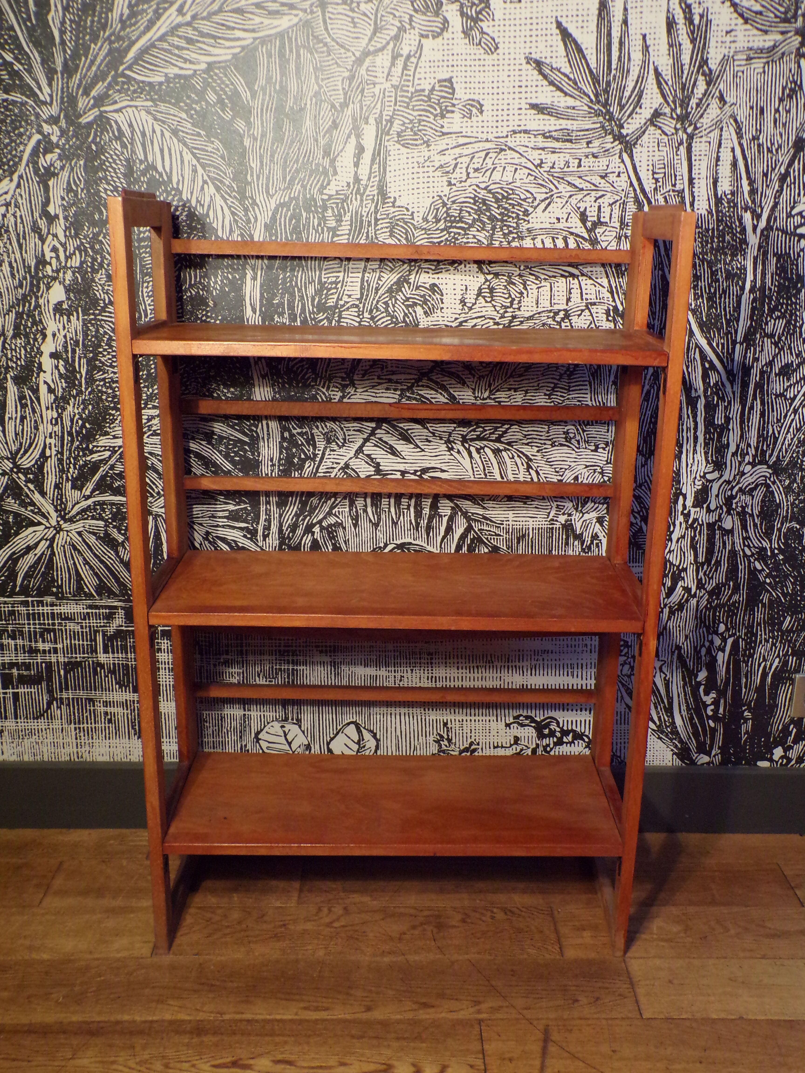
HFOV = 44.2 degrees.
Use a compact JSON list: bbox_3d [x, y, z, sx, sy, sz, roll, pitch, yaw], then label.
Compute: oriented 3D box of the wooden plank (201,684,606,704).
[{"bbox_3d":[-0.011,0.263,1.660,0.670,0.019,0.012,1,17,-1],"label":"wooden plank"}]

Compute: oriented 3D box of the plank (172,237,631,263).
[{"bbox_3d":[-0.002,-0.418,1.454,0.670,0.019,0.012,1,17,-1],"label":"plank"}]

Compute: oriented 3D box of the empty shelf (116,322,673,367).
[{"bbox_3d":[-0.003,-0.268,1.367,0.670,0.019,0.266,1,17,0],"label":"empty shelf"}]

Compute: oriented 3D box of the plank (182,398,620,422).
[{"bbox_3d":[-0.002,-0.194,1.522,0.670,0.019,0.012,1,17,-1],"label":"plank"}]

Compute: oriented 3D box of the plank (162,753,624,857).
[{"bbox_3d":[-0.013,0.420,1.575,0.670,0.019,0.266,0,17,0],"label":"plank"}]

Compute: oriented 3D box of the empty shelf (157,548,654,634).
[{"bbox_3d":[-0.007,0.077,1.472,0.670,0.019,0.266,1,18,0],"label":"empty shelf"}]

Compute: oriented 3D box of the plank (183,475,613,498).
[{"bbox_3d":[-0.005,-0.078,1.557,0.670,0.019,0.012,1,17,-1],"label":"plank"}]

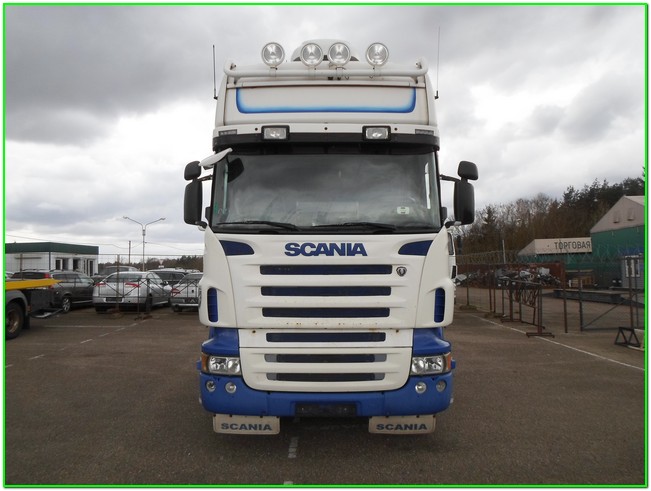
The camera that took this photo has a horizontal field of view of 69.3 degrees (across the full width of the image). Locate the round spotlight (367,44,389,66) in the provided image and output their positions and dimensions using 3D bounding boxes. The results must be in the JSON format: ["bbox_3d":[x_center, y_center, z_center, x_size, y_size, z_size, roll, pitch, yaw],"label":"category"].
[{"bbox_3d":[0.554,-2.013,4.970,0.240,0.245,0.140,0,-2,0],"label":"round spotlight"}]

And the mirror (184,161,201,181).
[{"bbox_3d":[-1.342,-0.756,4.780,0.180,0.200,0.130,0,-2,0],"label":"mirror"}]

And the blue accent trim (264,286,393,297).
[{"bbox_3d":[0.004,0.412,4.220,1.160,0.090,0.060,0,-2,0],"label":"blue accent trim"}]

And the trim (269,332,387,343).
[{"bbox_3d":[0.009,0.872,4.450,1.130,0.088,0.060,0,-2,0],"label":"trim"}]

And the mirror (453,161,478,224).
[{"bbox_3d":[1.461,-0.551,4.900,0.250,0.640,0.200,0,-2,0],"label":"mirror"}]

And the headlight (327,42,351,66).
[{"bbox_3d":[0.144,-1.974,4.870,0.230,0.240,0.140,0,-2,0],"label":"headlight"}]

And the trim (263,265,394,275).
[{"bbox_3d":[0.009,0.221,4.240,1.180,0.090,0.060,0,-2,0],"label":"trim"}]

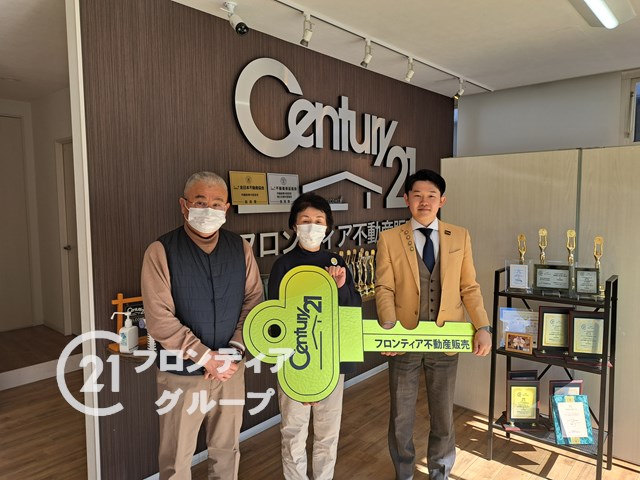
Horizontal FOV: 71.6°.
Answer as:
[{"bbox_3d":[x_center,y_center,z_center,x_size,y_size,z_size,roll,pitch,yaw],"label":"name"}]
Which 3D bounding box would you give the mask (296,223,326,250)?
[{"bbox_3d":[-0.037,-0.015,1.940,0.133,0.118,0.075,3,5,2],"label":"mask"}]

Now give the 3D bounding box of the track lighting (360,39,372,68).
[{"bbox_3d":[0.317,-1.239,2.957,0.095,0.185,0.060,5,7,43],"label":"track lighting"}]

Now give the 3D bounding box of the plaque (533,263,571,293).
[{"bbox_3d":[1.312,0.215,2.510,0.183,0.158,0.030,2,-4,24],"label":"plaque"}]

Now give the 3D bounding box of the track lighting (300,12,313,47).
[{"bbox_3d":[-0.075,-1.199,2.530,0.090,0.185,0.060,5,7,43],"label":"track lighting"}]

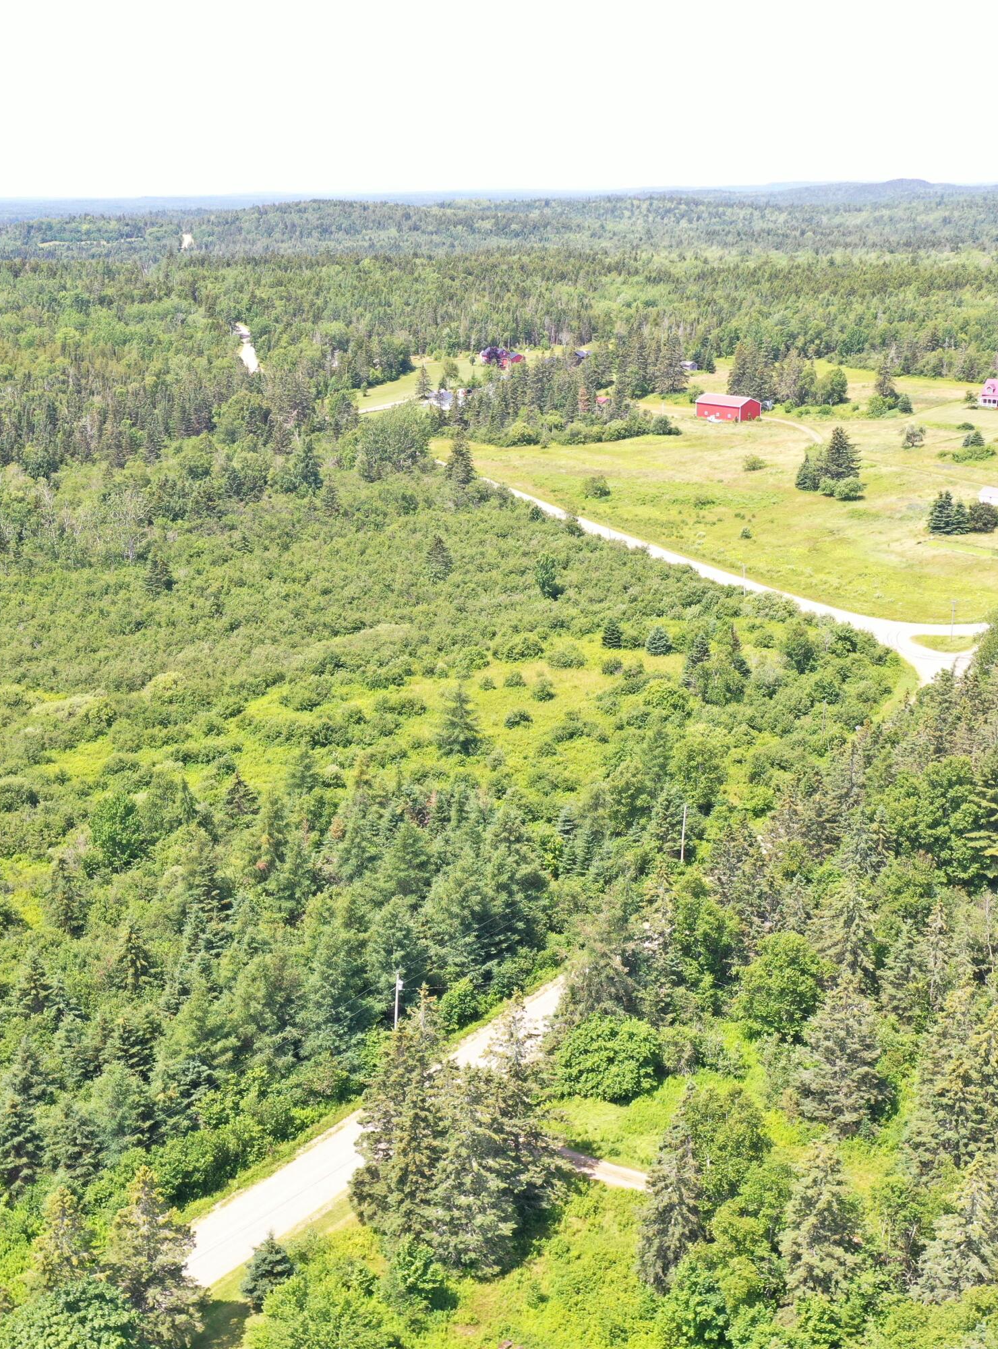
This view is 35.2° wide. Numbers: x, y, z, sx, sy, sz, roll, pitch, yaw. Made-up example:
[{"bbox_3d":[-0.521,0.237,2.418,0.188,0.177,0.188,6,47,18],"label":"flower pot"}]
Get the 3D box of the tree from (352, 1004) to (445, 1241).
[{"bbox_3d":[-7.540,33.320,117.230,6.980,19.720,6.980,-2,17,-4],"label":"tree"}]

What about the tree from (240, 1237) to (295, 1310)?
[{"bbox_3d":[-16.450,42.410,111.770,3.820,5.710,3.820,-4,17,-10],"label":"tree"}]

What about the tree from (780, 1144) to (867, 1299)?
[{"bbox_3d":[22.740,38.610,110.400,6.120,13.030,6.120,3,17,13],"label":"tree"}]

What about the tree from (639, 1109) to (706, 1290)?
[{"bbox_3d":[12.380,37.430,112.410,4.880,13.730,4.880,-1,17,0],"label":"tree"}]

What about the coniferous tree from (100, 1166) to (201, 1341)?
[{"bbox_3d":[-23.440,39.470,106.560,6.770,14.520,6.770,-5,18,-14],"label":"coniferous tree"}]

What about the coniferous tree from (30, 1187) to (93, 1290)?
[{"bbox_3d":[-31.300,40.450,111.880,4.380,9.280,4.380,-1,17,0],"label":"coniferous tree"}]

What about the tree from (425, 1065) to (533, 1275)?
[{"bbox_3d":[-1.510,35.640,115.250,7.960,15.800,7.960,-1,17,0],"label":"tree"}]

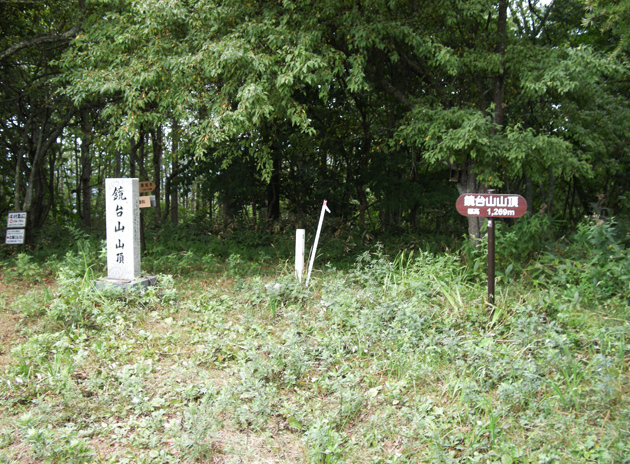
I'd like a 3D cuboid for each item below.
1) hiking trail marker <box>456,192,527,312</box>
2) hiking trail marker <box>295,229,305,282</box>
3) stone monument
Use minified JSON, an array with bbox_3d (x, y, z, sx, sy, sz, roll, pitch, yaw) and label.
[{"bbox_3d":[1.877,0.207,7.150,0.720,1.280,0.090,1,4,16],"label":"hiking trail marker"},{"bbox_3d":[-0.196,0.309,8.500,0.084,0.700,0.084,3,4,22],"label":"hiking trail marker"},{"bbox_3d":[-2.303,0.036,8.200,0.510,1.320,0.500,0,4,12],"label":"stone monument"}]

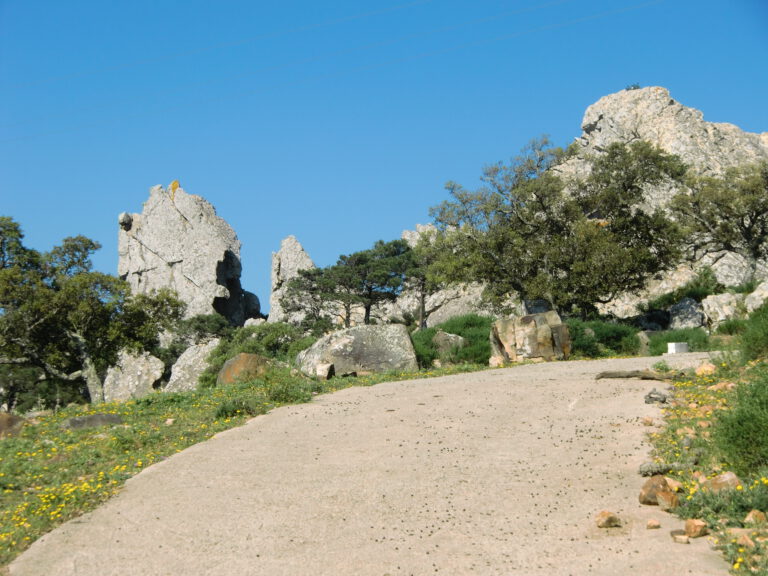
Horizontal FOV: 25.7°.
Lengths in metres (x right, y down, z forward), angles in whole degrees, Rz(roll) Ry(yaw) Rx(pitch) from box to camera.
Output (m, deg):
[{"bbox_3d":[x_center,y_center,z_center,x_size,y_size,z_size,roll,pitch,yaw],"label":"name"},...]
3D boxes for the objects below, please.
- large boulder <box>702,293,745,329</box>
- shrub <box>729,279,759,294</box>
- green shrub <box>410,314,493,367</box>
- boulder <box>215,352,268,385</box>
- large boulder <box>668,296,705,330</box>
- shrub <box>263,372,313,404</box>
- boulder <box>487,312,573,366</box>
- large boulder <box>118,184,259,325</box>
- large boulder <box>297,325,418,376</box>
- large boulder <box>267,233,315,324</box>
[{"bbox_3d":[7.651,0.507,38.000,0.947,0.811,0.757,0,-3,0],"label":"large boulder"},{"bbox_3d":[8.790,-0.036,41.000,0.729,0.389,0.584,0,-3,0],"label":"shrub"},{"bbox_3d":[1.121,0.872,28.000,1.362,0.863,1.021,0,-3,0],"label":"green shrub"},{"bbox_3d":[-2.098,1.208,25.000,0.771,0.504,0.617,0,-3,0],"label":"boulder"},{"bbox_3d":[6.638,0.560,37.000,0.790,0.746,0.632,0,-3,0],"label":"large boulder"},{"bbox_3d":[-1.145,1.192,20.000,0.593,0.380,0.474,0,-3,0],"label":"shrub"},{"bbox_3d":[2.287,0.794,26.500,1.289,0.880,0.902,0,-3,0],"label":"boulder"},{"bbox_3d":[-7.304,-1.214,63.000,5.231,5.305,3.661,0,-3,0],"label":"large boulder"},{"bbox_3d":[-0.393,0.941,25.000,1.809,0.801,1.266,0,-3,0],"label":"large boulder"},{"bbox_3d":[-3.636,-0.338,67.000,1.907,3.576,1.717,0,-3,0],"label":"large boulder"}]

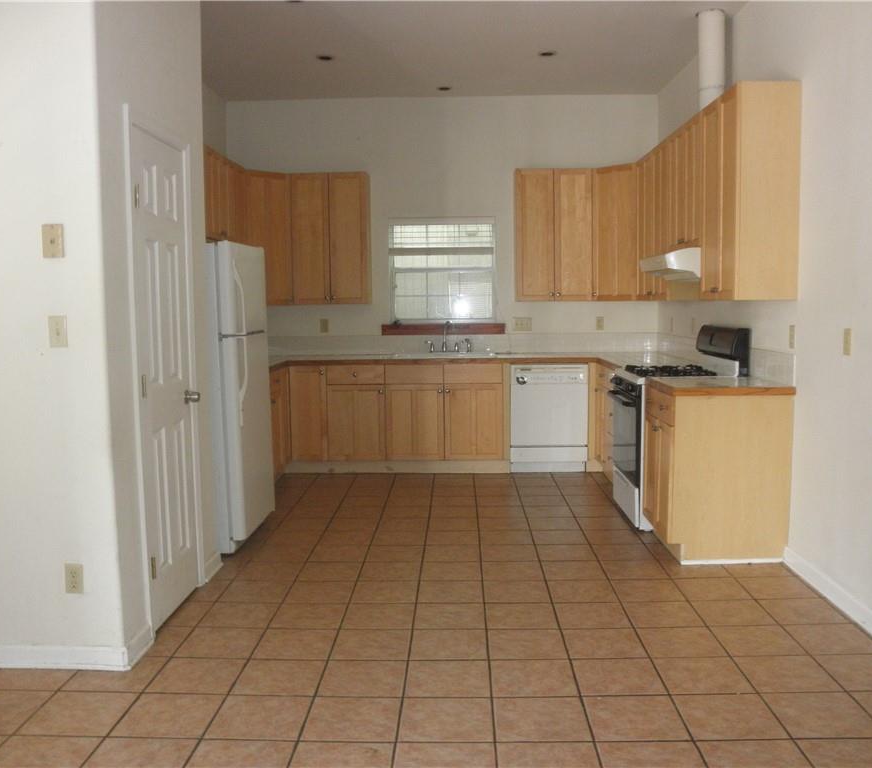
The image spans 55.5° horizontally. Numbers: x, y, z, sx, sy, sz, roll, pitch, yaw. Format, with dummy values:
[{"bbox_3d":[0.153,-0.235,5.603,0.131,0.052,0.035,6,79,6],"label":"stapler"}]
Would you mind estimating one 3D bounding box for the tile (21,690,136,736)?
[{"bbox_3d":[-1.180,1.100,2.753,0.299,0.010,0.299,-1,5,2],"label":"tile"}]

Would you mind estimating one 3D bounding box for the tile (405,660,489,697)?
[{"bbox_3d":[0.045,1.078,3.024,0.305,0.010,0.305,-1,6,2],"label":"tile"}]

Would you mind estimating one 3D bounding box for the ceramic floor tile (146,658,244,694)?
[{"bbox_3d":[-0.861,1.065,3.010,0.300,0.010,0.300,-1,5,2],"label":"ceramic floor tile"}]

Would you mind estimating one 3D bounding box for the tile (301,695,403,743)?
[{"bbox_3d":[-0.271,1.108,2.732,0.305,0.010,0.305,-1,6,2],"label":"tile"}]

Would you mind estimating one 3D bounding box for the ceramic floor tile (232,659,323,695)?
[{"bbox_3d":[-0.561,1.065,3.001,0.300,0.010,0.300,-1,5,2],"label":"ceramic floor tile"}]

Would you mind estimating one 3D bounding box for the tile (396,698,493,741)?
[{"bbox_3d":[0.037,1.088,2.679,0.300,0.010,0.300,-1,5,2],"label":"tile"}]

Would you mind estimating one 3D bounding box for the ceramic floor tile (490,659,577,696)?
[{"bbox_3d":[0.350,1.059,2.977,0.299,0.010,0.299,-1,5,2],"label":"ceramic floor tile"}]

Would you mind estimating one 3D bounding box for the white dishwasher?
[{"bbox_3d":[0.902,0.260,6.804,0.600,0.865,0.600,-1,5,2],"label":"white dishwasher"}]

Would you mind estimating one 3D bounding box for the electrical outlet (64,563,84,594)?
[{"bbox_3d":[-1.330,0.718,3.051,0.070,0.115,0.009,-1,5,2],"label":"electrical outlet"}]

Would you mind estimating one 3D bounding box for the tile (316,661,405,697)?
[{"bbox_3d":[-0.258,1.064,2.991,0.300,0.010,0.300,-1,5,2],"label":"tile"}]

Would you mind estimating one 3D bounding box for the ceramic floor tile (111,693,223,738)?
[{"bbox_3d":[-0.868,1.089,2.708,0.300,0.010,0.300,-1,5,2],"label":"ceramic floor tile"}]

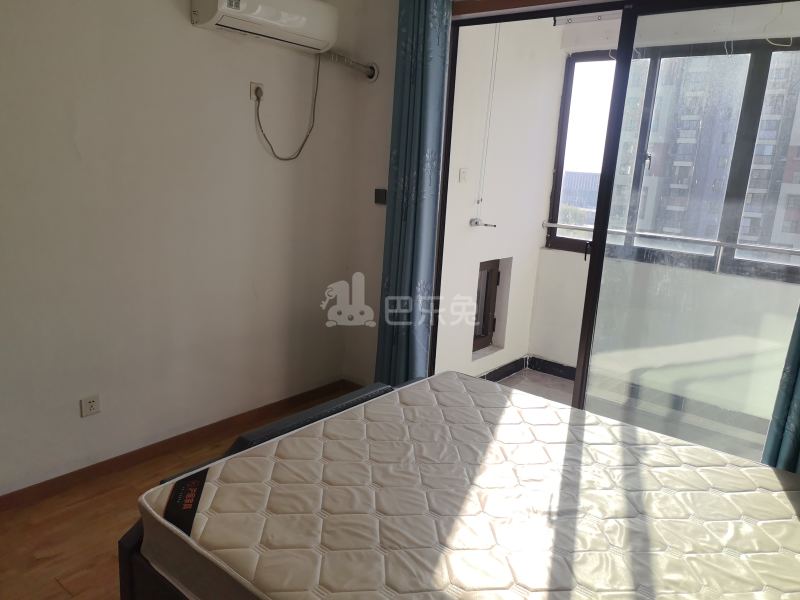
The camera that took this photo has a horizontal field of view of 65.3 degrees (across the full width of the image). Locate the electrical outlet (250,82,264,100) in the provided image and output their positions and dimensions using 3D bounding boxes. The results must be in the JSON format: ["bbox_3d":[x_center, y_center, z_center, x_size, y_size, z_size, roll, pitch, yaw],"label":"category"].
[{"bbox_3d":[-0.728,-1.060,3.172,0.012,0.086,0.086,12,15,37],"label":"electrical outlet"}]

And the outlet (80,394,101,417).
[{"bbox_3d":[-1.373,0.467,2.766,0.012,0.086,0.086,12,15,37],"label":"outlet"}]

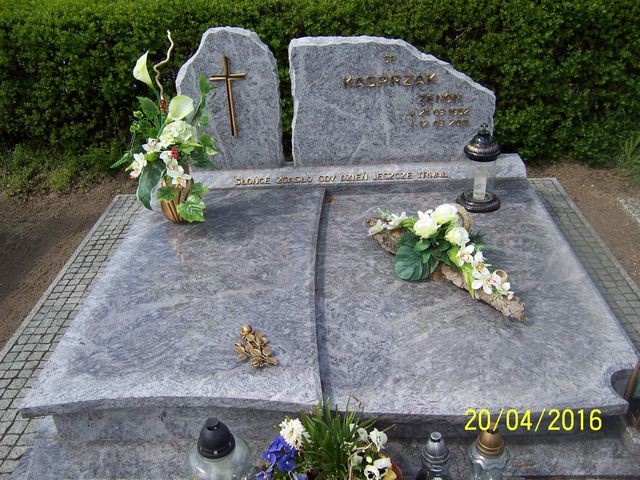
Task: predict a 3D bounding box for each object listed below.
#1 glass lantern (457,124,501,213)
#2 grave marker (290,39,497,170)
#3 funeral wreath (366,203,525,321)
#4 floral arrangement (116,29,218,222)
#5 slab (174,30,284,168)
[{"bbox_3d":[0.684,-0.322,2.590,0.189,0.364,0.189,-2,30,4],"label":"glass lantern"},{"bbox_3d":[0.338,-0.654,2.869,0.950,0.584,0.101,-2,30,4],"label":"grave marker"},{"bbox_3d":[0.438,0.011,2.202,0.295,0.203,0.806,-25,36,-32],"label":"funeral wreath"},{"bbox_3d":[-0.671,-0.450,2.550,0.461,0.799,0.332,-2,30,4],"label":"floral arrangement"},{"bbox_3d":[-0.433,-0.663,2.901,0.474,0.667,0.101,-2,30,4],"label":"slab"}]

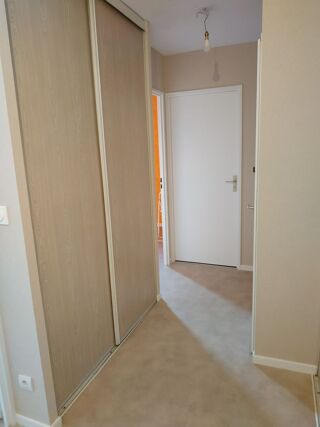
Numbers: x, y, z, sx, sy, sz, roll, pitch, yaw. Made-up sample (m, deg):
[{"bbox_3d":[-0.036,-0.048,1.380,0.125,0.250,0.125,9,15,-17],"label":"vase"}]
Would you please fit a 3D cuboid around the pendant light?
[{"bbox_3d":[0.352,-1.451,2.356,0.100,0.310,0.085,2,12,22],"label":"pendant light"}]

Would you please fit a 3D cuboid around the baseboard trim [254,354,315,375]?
[{"bbox_3d":[0.798,0.969,1.902,0.371,0.066,0.017,2,12,20],"label":"baseboard trim"}]

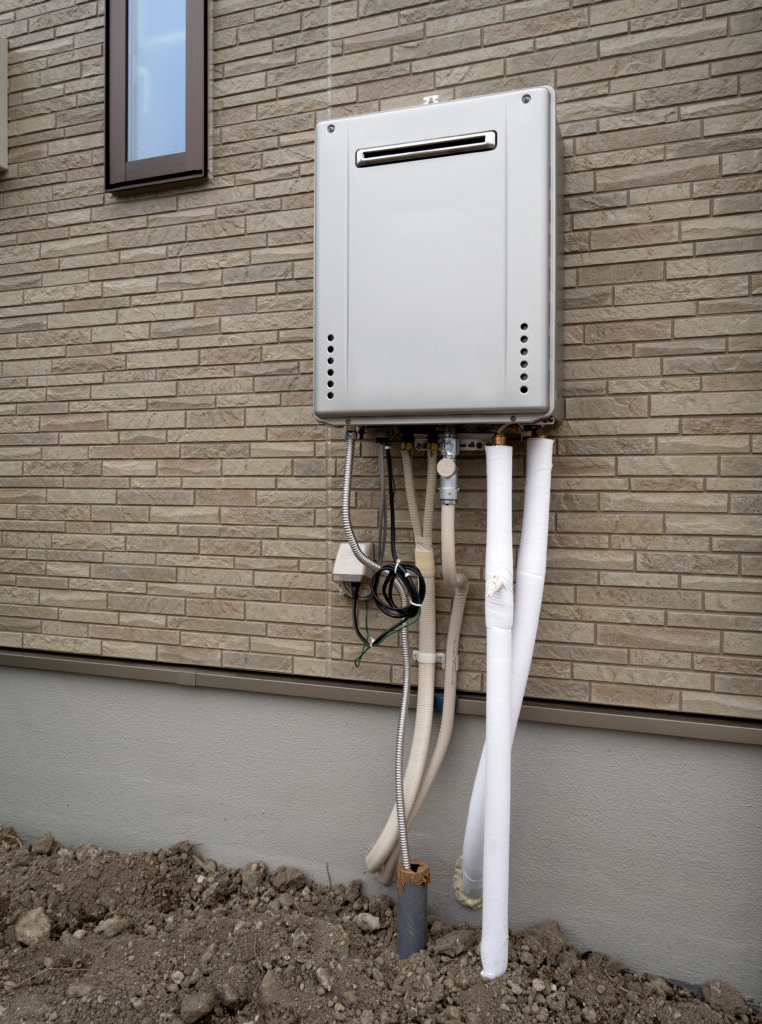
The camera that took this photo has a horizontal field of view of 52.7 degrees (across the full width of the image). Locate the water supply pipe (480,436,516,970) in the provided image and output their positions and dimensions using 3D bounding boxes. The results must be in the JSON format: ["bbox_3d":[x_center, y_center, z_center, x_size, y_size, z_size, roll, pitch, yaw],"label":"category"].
[{"bbox_3d":[0.232,0.403,1.533,0.054,1.075,0.054,1,1,20],"label":"water supply pipe"}]

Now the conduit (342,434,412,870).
[{"bbox_3d":[0.007,0.279,1.613,0.159,0.871,0.135,1,1,20],"label":"conduit"}]

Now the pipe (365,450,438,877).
[{"bbox_3d":[0.044,0.357,1.698,0.191,0.980,0.164,1,1,20],"label":"pipe"}]

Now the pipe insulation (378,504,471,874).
[{"bbox_3d":[0.083,0.412,1.643,0.210,0.876,0.140,1,1,20],"label":"pipe insulation"}]

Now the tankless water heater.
[{"bbox_3d":[0.126,-0.468,1.551,0.470,0.600,0.247,1,1,20],"label":"tankless water heater"}]

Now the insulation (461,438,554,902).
[{"bbox_3d":[0.259,0.354,1.604,0.203,1.001,0.188,1,1,20],"label":"insulation"}]

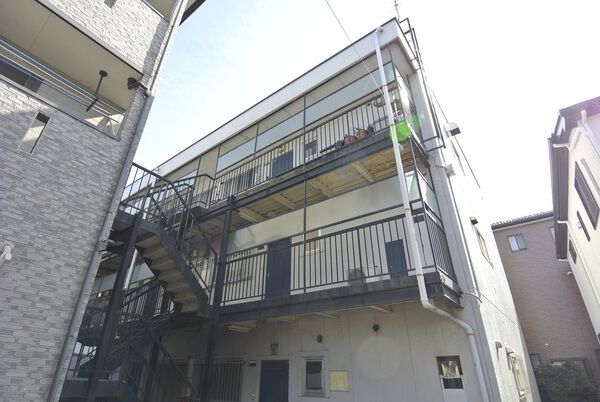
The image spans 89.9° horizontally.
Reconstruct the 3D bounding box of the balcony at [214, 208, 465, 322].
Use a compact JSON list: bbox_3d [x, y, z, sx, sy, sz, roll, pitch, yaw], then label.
[{"bbox_3d":[0.449,1.654,6.184,4.830,1.389,1.270,-20,-35,32],"label":"balcony"}]

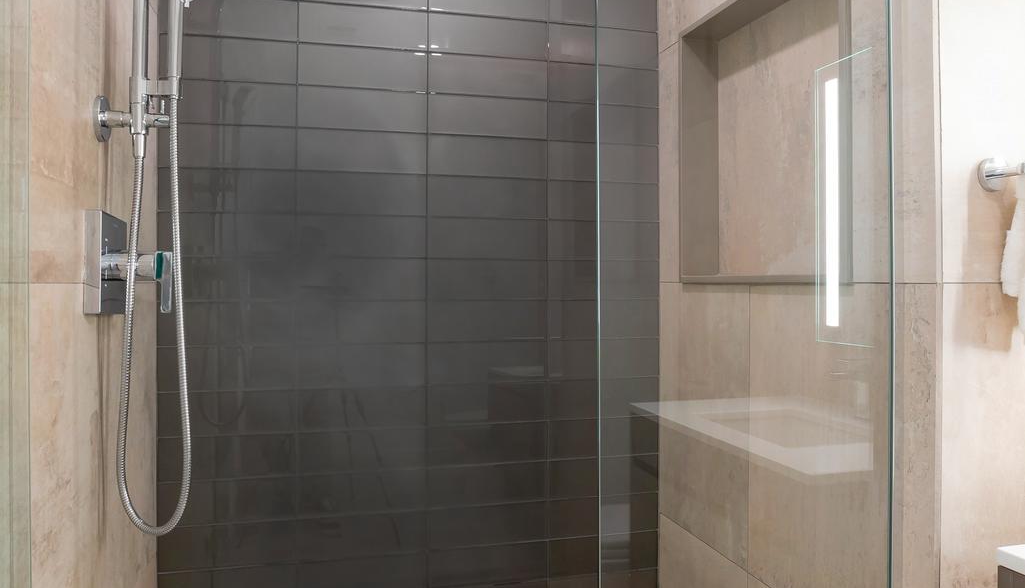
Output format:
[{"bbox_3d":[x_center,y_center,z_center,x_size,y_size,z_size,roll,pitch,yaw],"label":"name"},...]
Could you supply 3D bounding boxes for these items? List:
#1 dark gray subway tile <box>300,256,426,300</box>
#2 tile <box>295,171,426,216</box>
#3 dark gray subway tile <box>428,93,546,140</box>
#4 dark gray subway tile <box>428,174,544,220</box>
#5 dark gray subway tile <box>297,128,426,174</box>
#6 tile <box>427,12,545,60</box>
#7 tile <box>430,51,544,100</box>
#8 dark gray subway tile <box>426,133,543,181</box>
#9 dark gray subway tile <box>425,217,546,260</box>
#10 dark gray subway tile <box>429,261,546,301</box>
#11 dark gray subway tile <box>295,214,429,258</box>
[{"bbox_3d":[-0.359,-0.035,1.769,0.306,0.100,0.010,0,-1,-14],"label":"dark gray subway tile"},{"bbox_3d":[-0.358,-0.237,1.752,0.306,0.100,0.010,0,0,-14],"label":"tile"},{"bbox_3d":[-0.059,-0.446,1.836,0.304,0.100,0.010,0,0,-14],"label":"dark gray subway tile"},{"bbox_3d":[-0.059,-0.239,1.844,0.306,0.100,0.010,0,-1,-14],"label":"dark gray subway tile"},{"bbox_3d":[-0.360,-0.342,1.772,0.306,0.100,0.010,0,-1,-14],"label":"dark gray subway tile"},{"bbox_3d":[-0.059,-0.648,1.838,0.304,0.100,0.010,0,0,-14],"label":"tile"},{"bbox_3d":[-0.059,-0.547,1.837,0.304,0.100,0.010,0,0,-14],"label":"tile"},{"bbox_3d":[-0.059,-0.339,1.825,0.306,0.100,0.010,0,0,-14],"label":"dark gray subway tile"},{"bbox_3d":[-0.059,-0.137,1.843,0.306,0.100,0.010,0,-1,-14],"label":"dark gray subway tile"},{"bbox_3d":[-0.059,-0.036,1.832,0.304,0.100,0.010,0,0,-14],"label":"dark gray subway tile"},{"bbox_3d":[-0.358,-0.135,1.752,0.306,0.100,0.010,0,0,-14],"label":"dark gray subway tile"}]

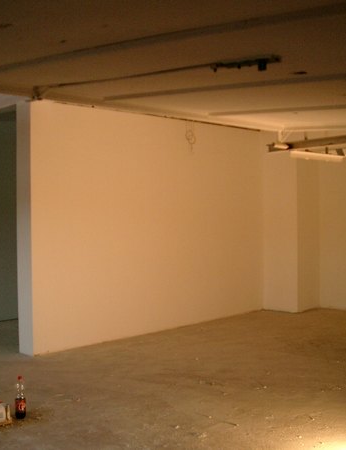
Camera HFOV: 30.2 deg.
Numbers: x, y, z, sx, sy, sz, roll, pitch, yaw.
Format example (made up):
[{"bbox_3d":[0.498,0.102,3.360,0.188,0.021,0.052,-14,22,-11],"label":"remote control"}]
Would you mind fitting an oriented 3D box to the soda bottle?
[{"bbox_3d":[-1.217,1.366,5.118,0.088,0.330,0.088,-1,1,0],"label":"soda bottle"}]

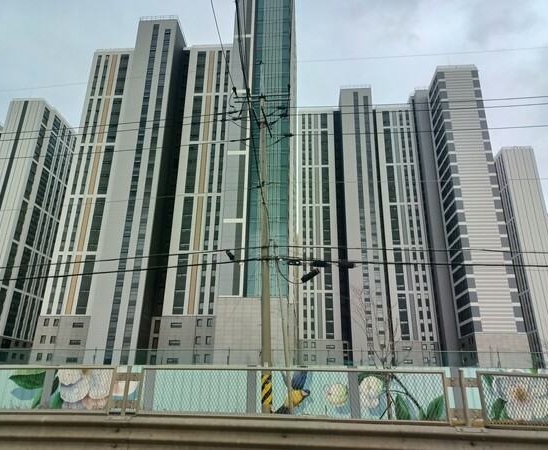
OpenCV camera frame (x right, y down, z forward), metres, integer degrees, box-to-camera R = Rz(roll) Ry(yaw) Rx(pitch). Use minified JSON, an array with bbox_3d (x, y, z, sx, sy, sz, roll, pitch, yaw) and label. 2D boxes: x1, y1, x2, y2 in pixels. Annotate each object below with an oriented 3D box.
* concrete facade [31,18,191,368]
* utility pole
[{"bbox_3d":[-31.603,-7.748,90.449,18.300,80.200,10.000,-1,-21,5],"label":"concrete facade"},{"bbox_3d":[-0.346,0.473,16.524,0.370,13.147,0.370,-1,-21,-1],"label":"utility pole"}]

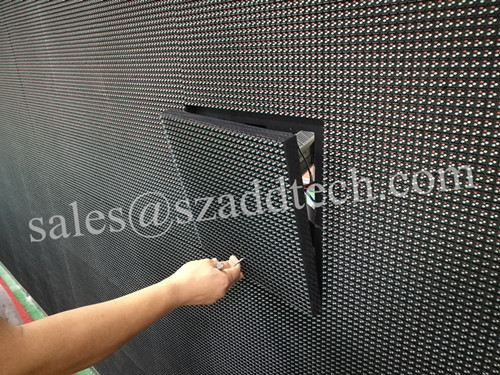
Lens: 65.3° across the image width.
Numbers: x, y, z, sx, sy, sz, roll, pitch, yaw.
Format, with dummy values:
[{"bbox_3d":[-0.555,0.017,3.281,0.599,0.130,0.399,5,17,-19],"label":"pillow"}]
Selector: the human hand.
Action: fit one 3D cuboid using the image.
[{"bbox_3d":[-0.079,0.171,0.710,0.147,0.075,0.077,-11,21,-37],"label":"human hand"}]

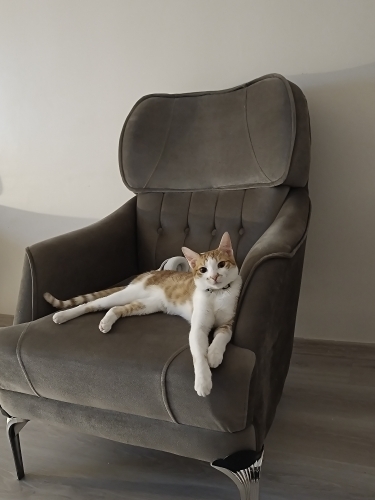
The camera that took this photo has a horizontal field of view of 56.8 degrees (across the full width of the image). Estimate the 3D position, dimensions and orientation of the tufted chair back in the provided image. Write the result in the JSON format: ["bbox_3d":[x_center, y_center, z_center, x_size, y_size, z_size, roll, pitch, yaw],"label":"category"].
[{"bbox_3d":[0.075,-0.207,1.202,0.620,0.640,0.210,2,-8,23],"label":"tufted chair back"}]

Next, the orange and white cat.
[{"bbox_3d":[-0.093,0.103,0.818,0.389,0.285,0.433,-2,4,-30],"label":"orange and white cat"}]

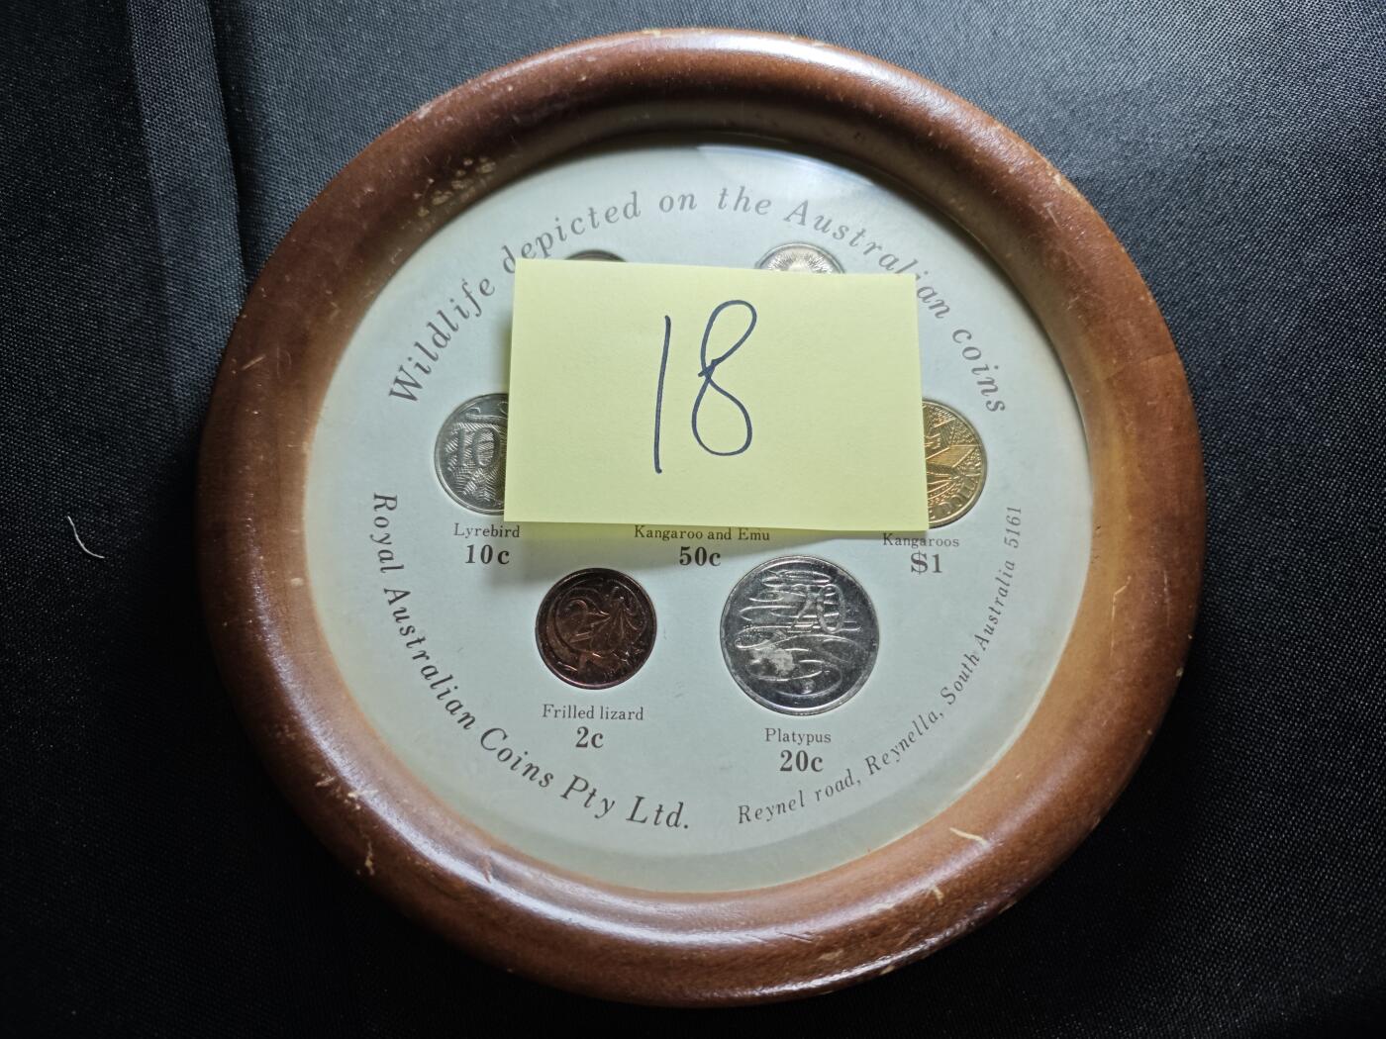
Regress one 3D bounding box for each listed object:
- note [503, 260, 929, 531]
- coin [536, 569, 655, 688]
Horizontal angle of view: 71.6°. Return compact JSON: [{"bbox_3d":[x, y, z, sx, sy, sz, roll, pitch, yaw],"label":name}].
[{"bbox_3d":[0.005,-0.023,0.176,0.076,0.002,0.051,1,77,-4],"label":"note"},{"bbox_3d":[-0.017,0.019,0.172,0.022,0.002,0.022,0,79,-1],"label":"coin"}]

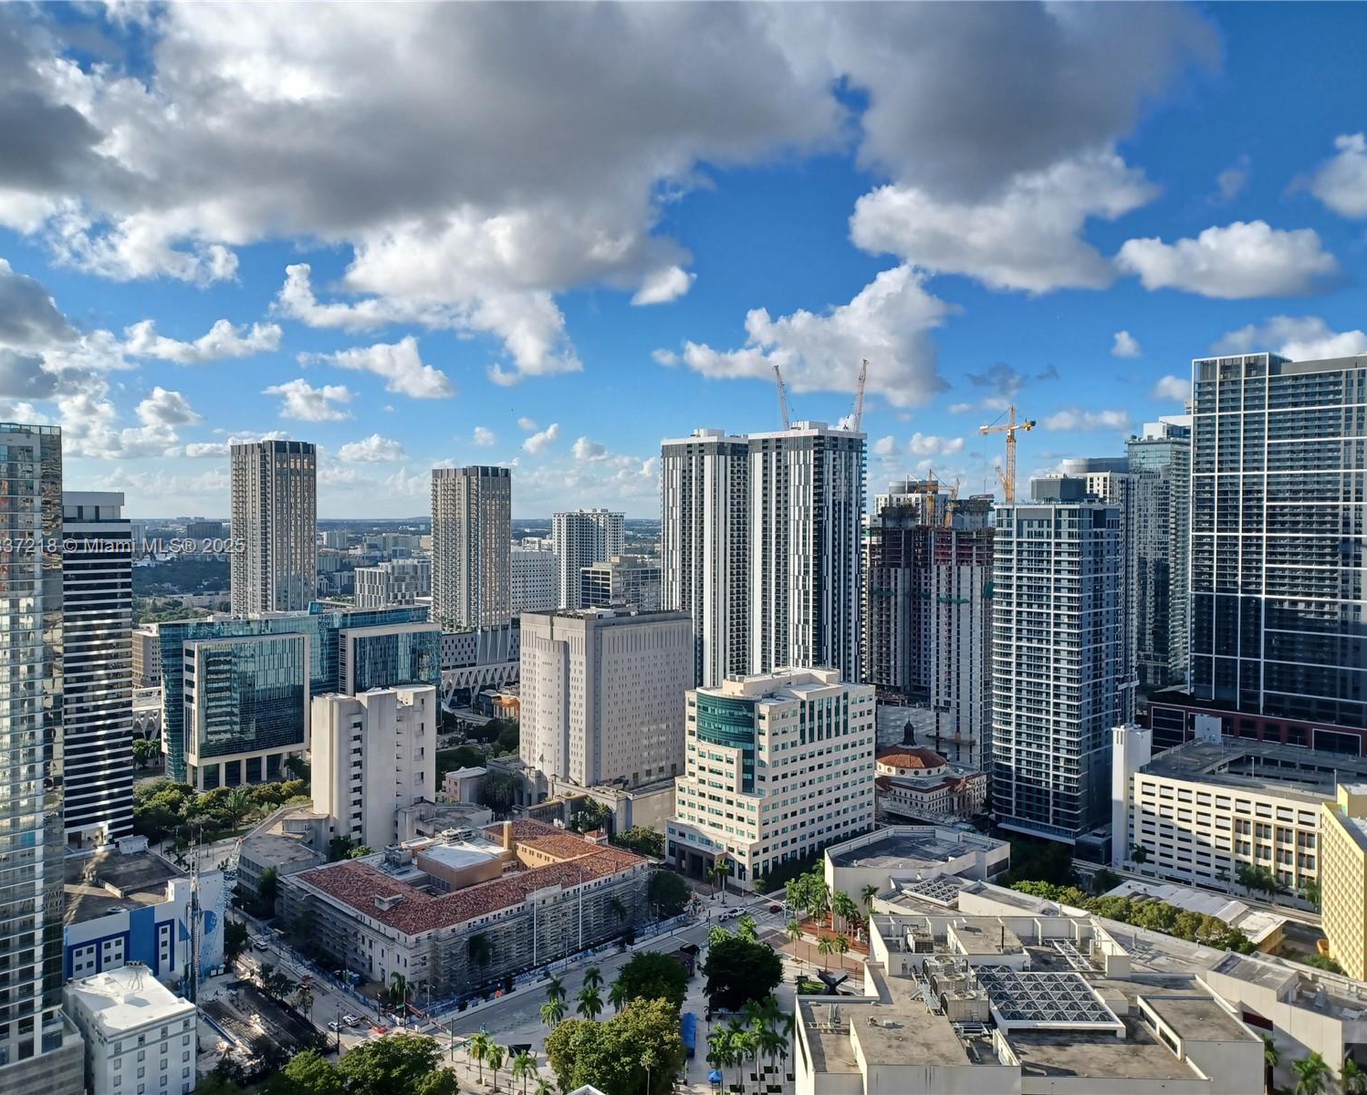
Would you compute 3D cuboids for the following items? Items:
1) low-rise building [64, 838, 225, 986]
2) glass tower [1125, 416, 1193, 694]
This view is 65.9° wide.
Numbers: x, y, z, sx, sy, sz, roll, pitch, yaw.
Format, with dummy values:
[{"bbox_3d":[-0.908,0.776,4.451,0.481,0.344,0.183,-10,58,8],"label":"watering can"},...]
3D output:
[{"bbox_3d":[-144.418,94.585,271.113,43.500,26.500,34.000,2,2,45],"label":"low-rise building"},{"bbox_3d":[275.720,10.605,607.729,23.000,170.000,40.000,2,2,45],"label":"glass tower"}]

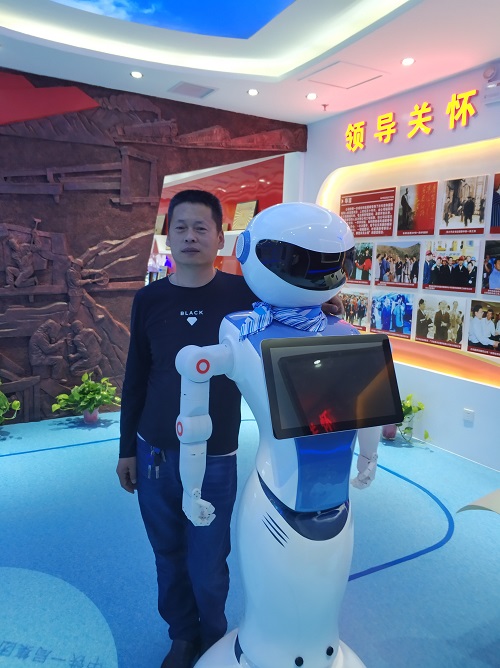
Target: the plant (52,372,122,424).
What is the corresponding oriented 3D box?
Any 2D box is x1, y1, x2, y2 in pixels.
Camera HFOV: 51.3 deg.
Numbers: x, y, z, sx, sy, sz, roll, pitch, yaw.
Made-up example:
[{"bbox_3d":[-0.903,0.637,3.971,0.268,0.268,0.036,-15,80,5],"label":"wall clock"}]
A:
[{"bbox_3d":[-1.399,0.541,4.482,0.570,0.440,0.450,-3,9,-30],"label":"plant"}]

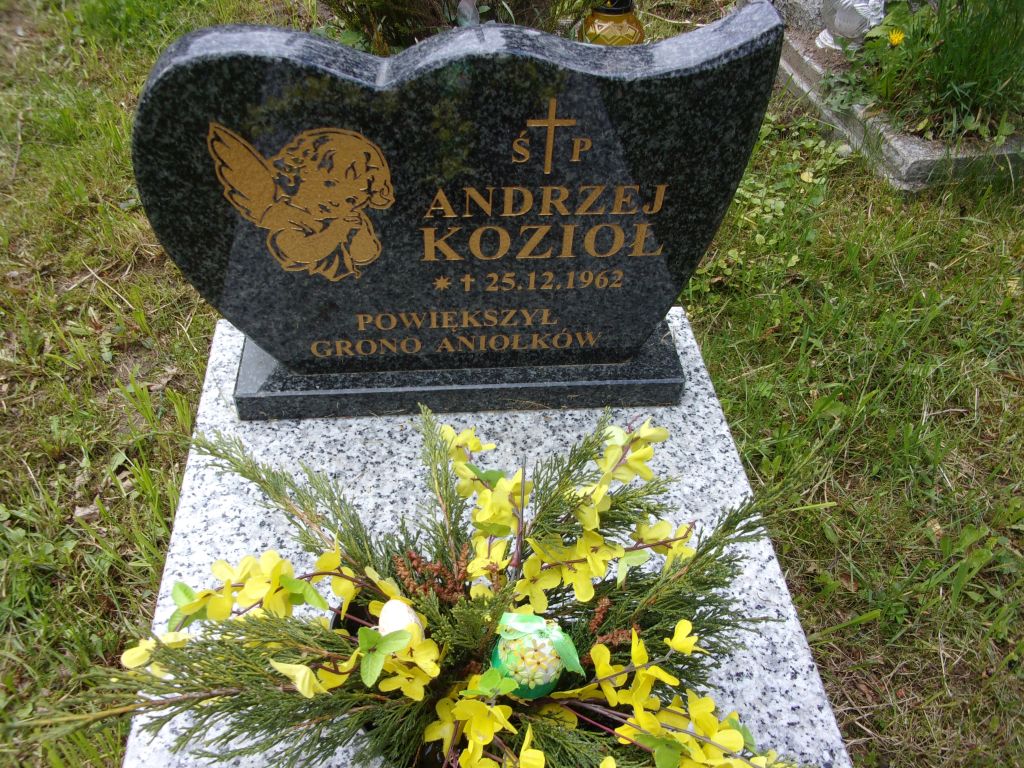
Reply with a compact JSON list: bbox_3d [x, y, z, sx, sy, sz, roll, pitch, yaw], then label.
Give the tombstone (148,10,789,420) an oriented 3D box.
[{"bbox_3d":[-0.061,-0.169,0.881,0.577,0.456,0.127,-2,46,-6],"label":"tombstone"}]

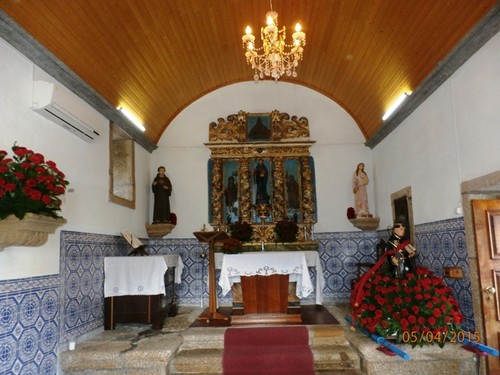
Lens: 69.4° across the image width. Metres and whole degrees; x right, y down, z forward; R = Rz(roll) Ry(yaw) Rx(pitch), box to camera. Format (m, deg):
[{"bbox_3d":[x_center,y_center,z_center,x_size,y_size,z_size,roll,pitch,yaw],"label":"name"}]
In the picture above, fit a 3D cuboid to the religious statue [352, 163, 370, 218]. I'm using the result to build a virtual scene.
[{"bbox_3d":[1.990,0.043,6.403,0.291,0.976,0.239,-1,-9,-5],"label":"religious statue"}]

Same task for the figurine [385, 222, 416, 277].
[{"bbox_3d":[1.736,0.751,4.159,0.320,0.670,0.250,-2,-10,-2],"label":"figurine"}]

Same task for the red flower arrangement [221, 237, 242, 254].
[{"bbox_3d":[-0.278,0.910,5.586,0.330,0.270,0.300,-3,-10,3],"label":"red flower arrangement"}]

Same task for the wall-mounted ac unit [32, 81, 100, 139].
[{"bbox_3d":[-2.042,-0.837,4.151,0.215,0.295,1.090,-3,-10,3],"label":"wall-mounted ac unit"}]

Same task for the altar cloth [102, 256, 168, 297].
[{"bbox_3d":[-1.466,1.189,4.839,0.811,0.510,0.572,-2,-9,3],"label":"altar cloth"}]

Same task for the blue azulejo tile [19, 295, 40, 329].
[{"bbox_3d":[-1.950,1.099,3.224,0.016,0.291,0.291,-2,-9,3],"label":"blue azulejo tile"}]

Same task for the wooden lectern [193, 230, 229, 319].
[{"bbox_3d":[-0.543,1.253,5.181,0.490,1.230,0.420,-4,-10,9],"label":"wooden lectern"}]

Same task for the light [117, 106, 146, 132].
[{"bbox_3d":[-1.818,-1.034,5.608,0.073,0.073,1.196,-2,-9,3],"label":"light"}]

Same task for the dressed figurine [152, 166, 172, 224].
[{"bbox_3d":[-1.561,0.136,6.441,0.354,1.046,0.260,-1,-9,-5],"label":"dressed figurine"}]

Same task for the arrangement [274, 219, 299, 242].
[{"bbox_3d":[0.657,0.775,6.466,0.430,0.410,0.380,-3,-10,3],"label":"arrangement"}]

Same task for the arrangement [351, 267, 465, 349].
[{"bbox_3d":[1.579,1.181,3.736,1.061,0.655,0.957,-2,-9,3],"label":"arrangement"}]

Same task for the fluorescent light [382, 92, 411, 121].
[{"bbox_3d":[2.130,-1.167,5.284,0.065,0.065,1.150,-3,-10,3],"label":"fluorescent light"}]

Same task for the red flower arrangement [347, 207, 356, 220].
[{"bbox_3d":[1.777,0.458,6.293,0.177,0.229,0.177,-2,-9,3],"label":"red flower arrangement"}]

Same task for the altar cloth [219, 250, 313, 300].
[{"bbox_3d":[0.232,1.328,5.518,1.380,0.650,0.680,-3,-10,3],"label":"altar cloth"}]

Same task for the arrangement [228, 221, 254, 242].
[{"bbox_3d":[-0.153,0.793,6.507,0.440,0.390,0.380,-3,-10,3],"label":"arrangement"}]

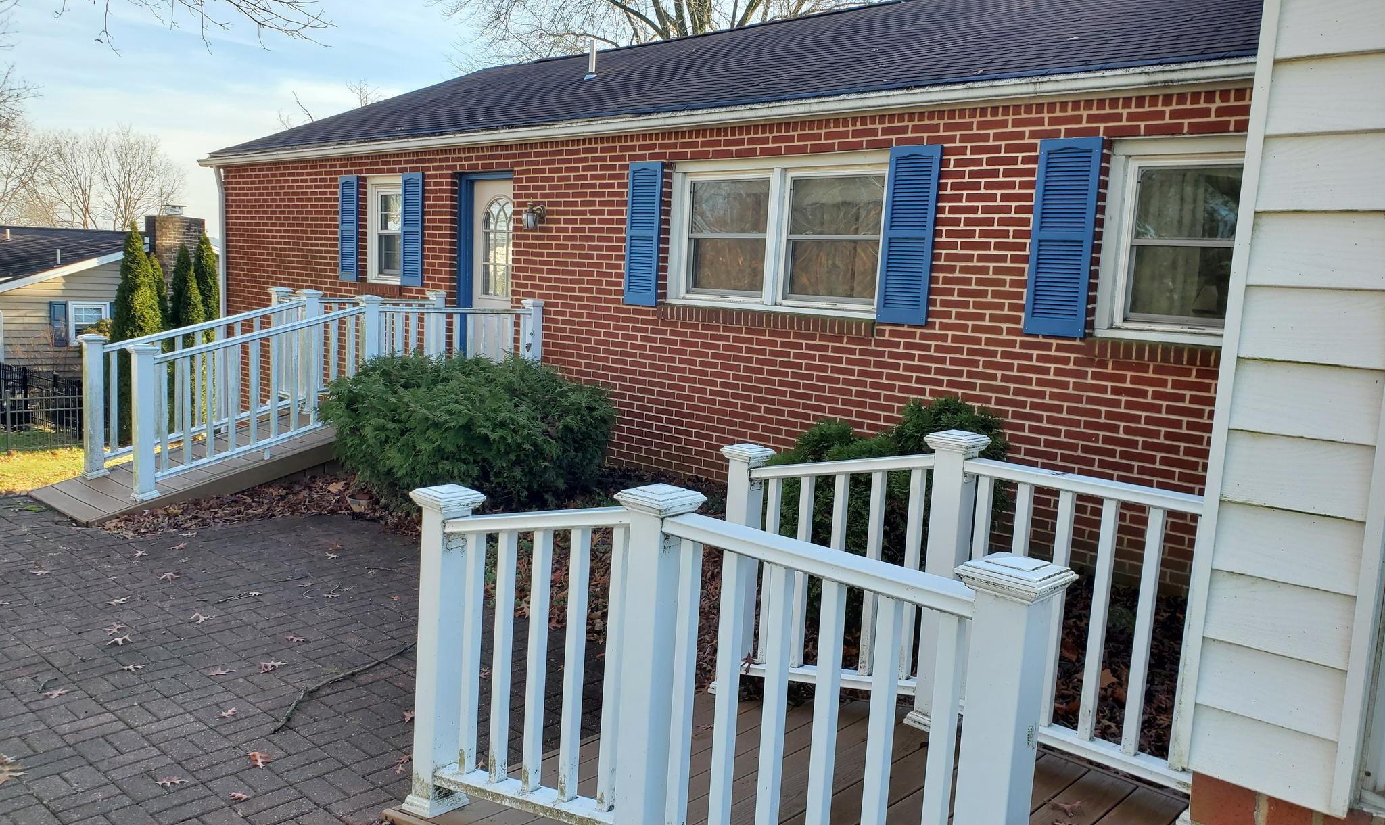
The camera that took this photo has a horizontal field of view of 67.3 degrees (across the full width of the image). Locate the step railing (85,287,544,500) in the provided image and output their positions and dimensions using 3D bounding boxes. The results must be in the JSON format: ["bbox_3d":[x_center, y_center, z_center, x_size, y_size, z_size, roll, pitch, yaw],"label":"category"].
[{"bbox_3d":[-3.076,-0.298,8.418,1.600,1.360,3.287,10,10,42],"label":"step railing"}]

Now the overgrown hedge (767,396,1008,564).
[{"bbox_3d":[0.940,0.424,5.287,1.200,1.020,1.150,10,10,42],"label":"overgrown hedge"}]

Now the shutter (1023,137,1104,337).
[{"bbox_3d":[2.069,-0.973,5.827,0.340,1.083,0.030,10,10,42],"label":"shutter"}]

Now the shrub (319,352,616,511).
[{"bbox_3d":[-1.500,0.064,7.521,2.050,0.940,1.650,10,10,42],"label":"shrub"}]

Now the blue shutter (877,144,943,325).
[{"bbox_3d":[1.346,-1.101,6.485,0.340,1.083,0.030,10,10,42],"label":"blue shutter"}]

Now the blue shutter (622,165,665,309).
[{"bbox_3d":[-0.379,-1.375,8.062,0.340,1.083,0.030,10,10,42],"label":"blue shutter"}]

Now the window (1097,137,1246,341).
[{"bbox_3d":[2.692,-0.895,5.435,1.050,1.075,0.110,10,10,42],"label":"window"}]

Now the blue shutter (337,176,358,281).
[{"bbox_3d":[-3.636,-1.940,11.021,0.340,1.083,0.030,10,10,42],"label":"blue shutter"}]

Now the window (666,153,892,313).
[{"bbox_3d":[0.567,-1.254,7.372,2.000,1.070,0.110,10,10,42],"label":"window"}]

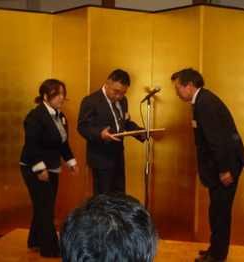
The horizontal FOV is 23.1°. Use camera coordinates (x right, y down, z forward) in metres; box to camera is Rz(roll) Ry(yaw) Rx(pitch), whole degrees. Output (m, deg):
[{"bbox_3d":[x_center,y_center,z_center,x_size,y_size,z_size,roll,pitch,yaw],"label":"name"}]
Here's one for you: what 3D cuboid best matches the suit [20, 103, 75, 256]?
[{"bbox_3d":[-0.654,0.396,5.200,0.430,1.310,0.460,3,4,35],"label":"suit"}]

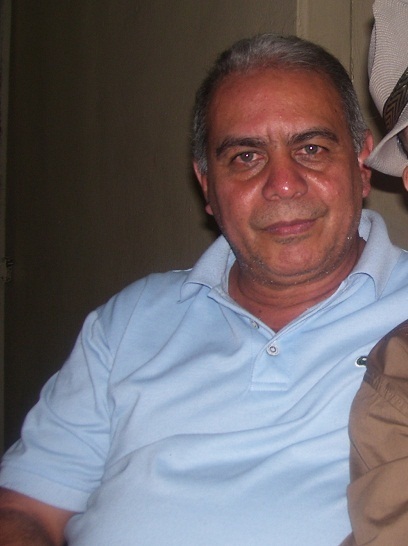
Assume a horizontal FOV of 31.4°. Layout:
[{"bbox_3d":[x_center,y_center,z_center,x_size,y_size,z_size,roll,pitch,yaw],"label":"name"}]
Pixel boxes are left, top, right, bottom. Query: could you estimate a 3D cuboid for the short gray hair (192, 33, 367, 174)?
[{"bbox_3d":[0.080,-0.174,0.785,0.178,0.172,0.190,-6,7,7],"label":"short gray hair"}]

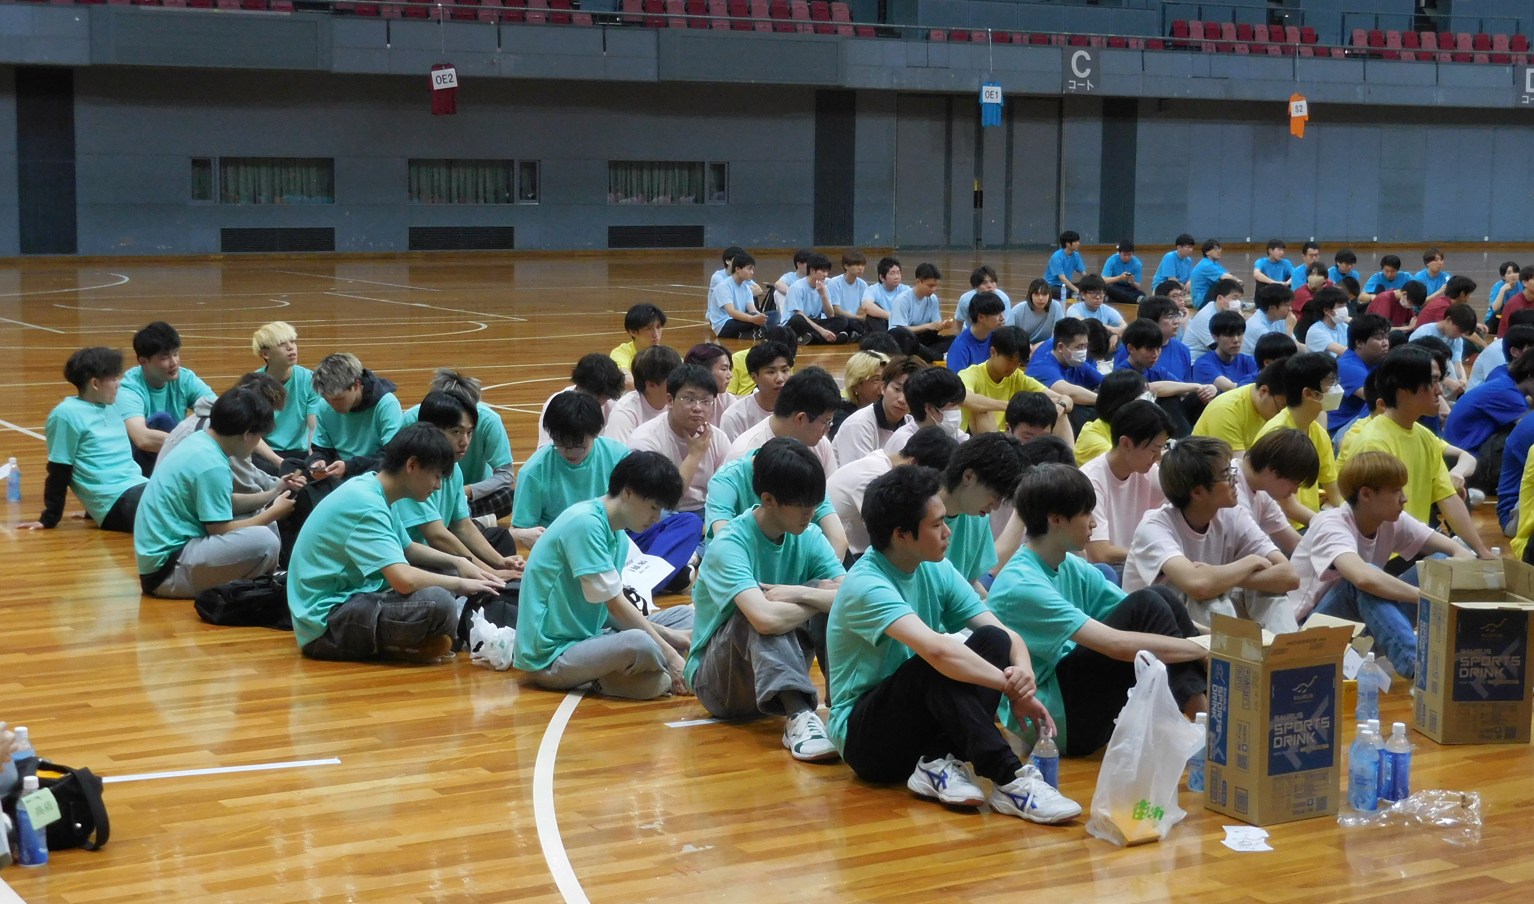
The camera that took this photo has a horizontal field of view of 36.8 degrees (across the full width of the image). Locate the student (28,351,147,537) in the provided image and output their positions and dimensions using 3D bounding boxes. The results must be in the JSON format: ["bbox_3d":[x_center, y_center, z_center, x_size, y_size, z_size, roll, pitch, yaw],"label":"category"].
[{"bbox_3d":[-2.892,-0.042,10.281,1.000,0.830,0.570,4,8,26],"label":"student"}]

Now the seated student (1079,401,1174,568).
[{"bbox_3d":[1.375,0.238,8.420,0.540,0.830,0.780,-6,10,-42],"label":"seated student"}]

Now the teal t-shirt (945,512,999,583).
[{"bbox_3d":[0.552,0.403,7.400,0.460,0.530,0.380,-7,10,-45],"label":"teal t-shirt"}]

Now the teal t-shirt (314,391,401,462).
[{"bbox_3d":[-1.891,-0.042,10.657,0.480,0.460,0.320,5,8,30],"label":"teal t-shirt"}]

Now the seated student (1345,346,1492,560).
[{"bbox_3d":[2.648,0.080,9.093,0.580,0.940,0.750,-6,10,-44],"label":"seated student"}]

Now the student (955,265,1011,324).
[{"bbox_3d":[1.821,-1.159,19.400,0.550,0.830,0.750,-2,8,-18],"label":"student"}]

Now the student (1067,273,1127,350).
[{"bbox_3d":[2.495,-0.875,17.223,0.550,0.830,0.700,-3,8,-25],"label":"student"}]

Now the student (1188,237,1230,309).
[{"bbox_3d":[5.315,-2.076,27.000,0.780,0.830,0.520,3,8,18],"label":"student"}]

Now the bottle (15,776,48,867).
[{"bbox_3d":[-1.748,0.880,5.485,0.068,0.210,0.068,1,7,0],"label":"bottle"}]

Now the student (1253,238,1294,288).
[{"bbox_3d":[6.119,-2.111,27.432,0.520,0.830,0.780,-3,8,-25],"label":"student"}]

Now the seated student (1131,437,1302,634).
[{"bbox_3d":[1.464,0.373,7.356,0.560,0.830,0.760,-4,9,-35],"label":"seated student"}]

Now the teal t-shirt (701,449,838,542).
[{"bbox_3d":[0.015,0.271,8.450,0.500,0.520,0.380,-4,8,-33],"label":"teal t-shirt"}]

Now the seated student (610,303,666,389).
[{"bbox_3d":[-0.717,-0.428,13.200,0.720,0.820,0.520,7,9,41],"label":"seated student"}]

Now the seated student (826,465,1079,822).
[{"bbox_3d":[0.499,0.479,6.313,0.820,0.860,0.510,7,9,41],"label":"seated student"}]

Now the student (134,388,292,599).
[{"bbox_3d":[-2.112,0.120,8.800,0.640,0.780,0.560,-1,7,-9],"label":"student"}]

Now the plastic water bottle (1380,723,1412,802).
[{"bbox_3d":[1.652,0.812,6.035,0.068,0.204,0.068,1,7,0],"label":"plastic water bottle"}]

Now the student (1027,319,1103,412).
[{"bbox_3d":[1.668,-0.274,12.361,0.550,0.840,0.740,-5,9,-40],"label":"student"}]

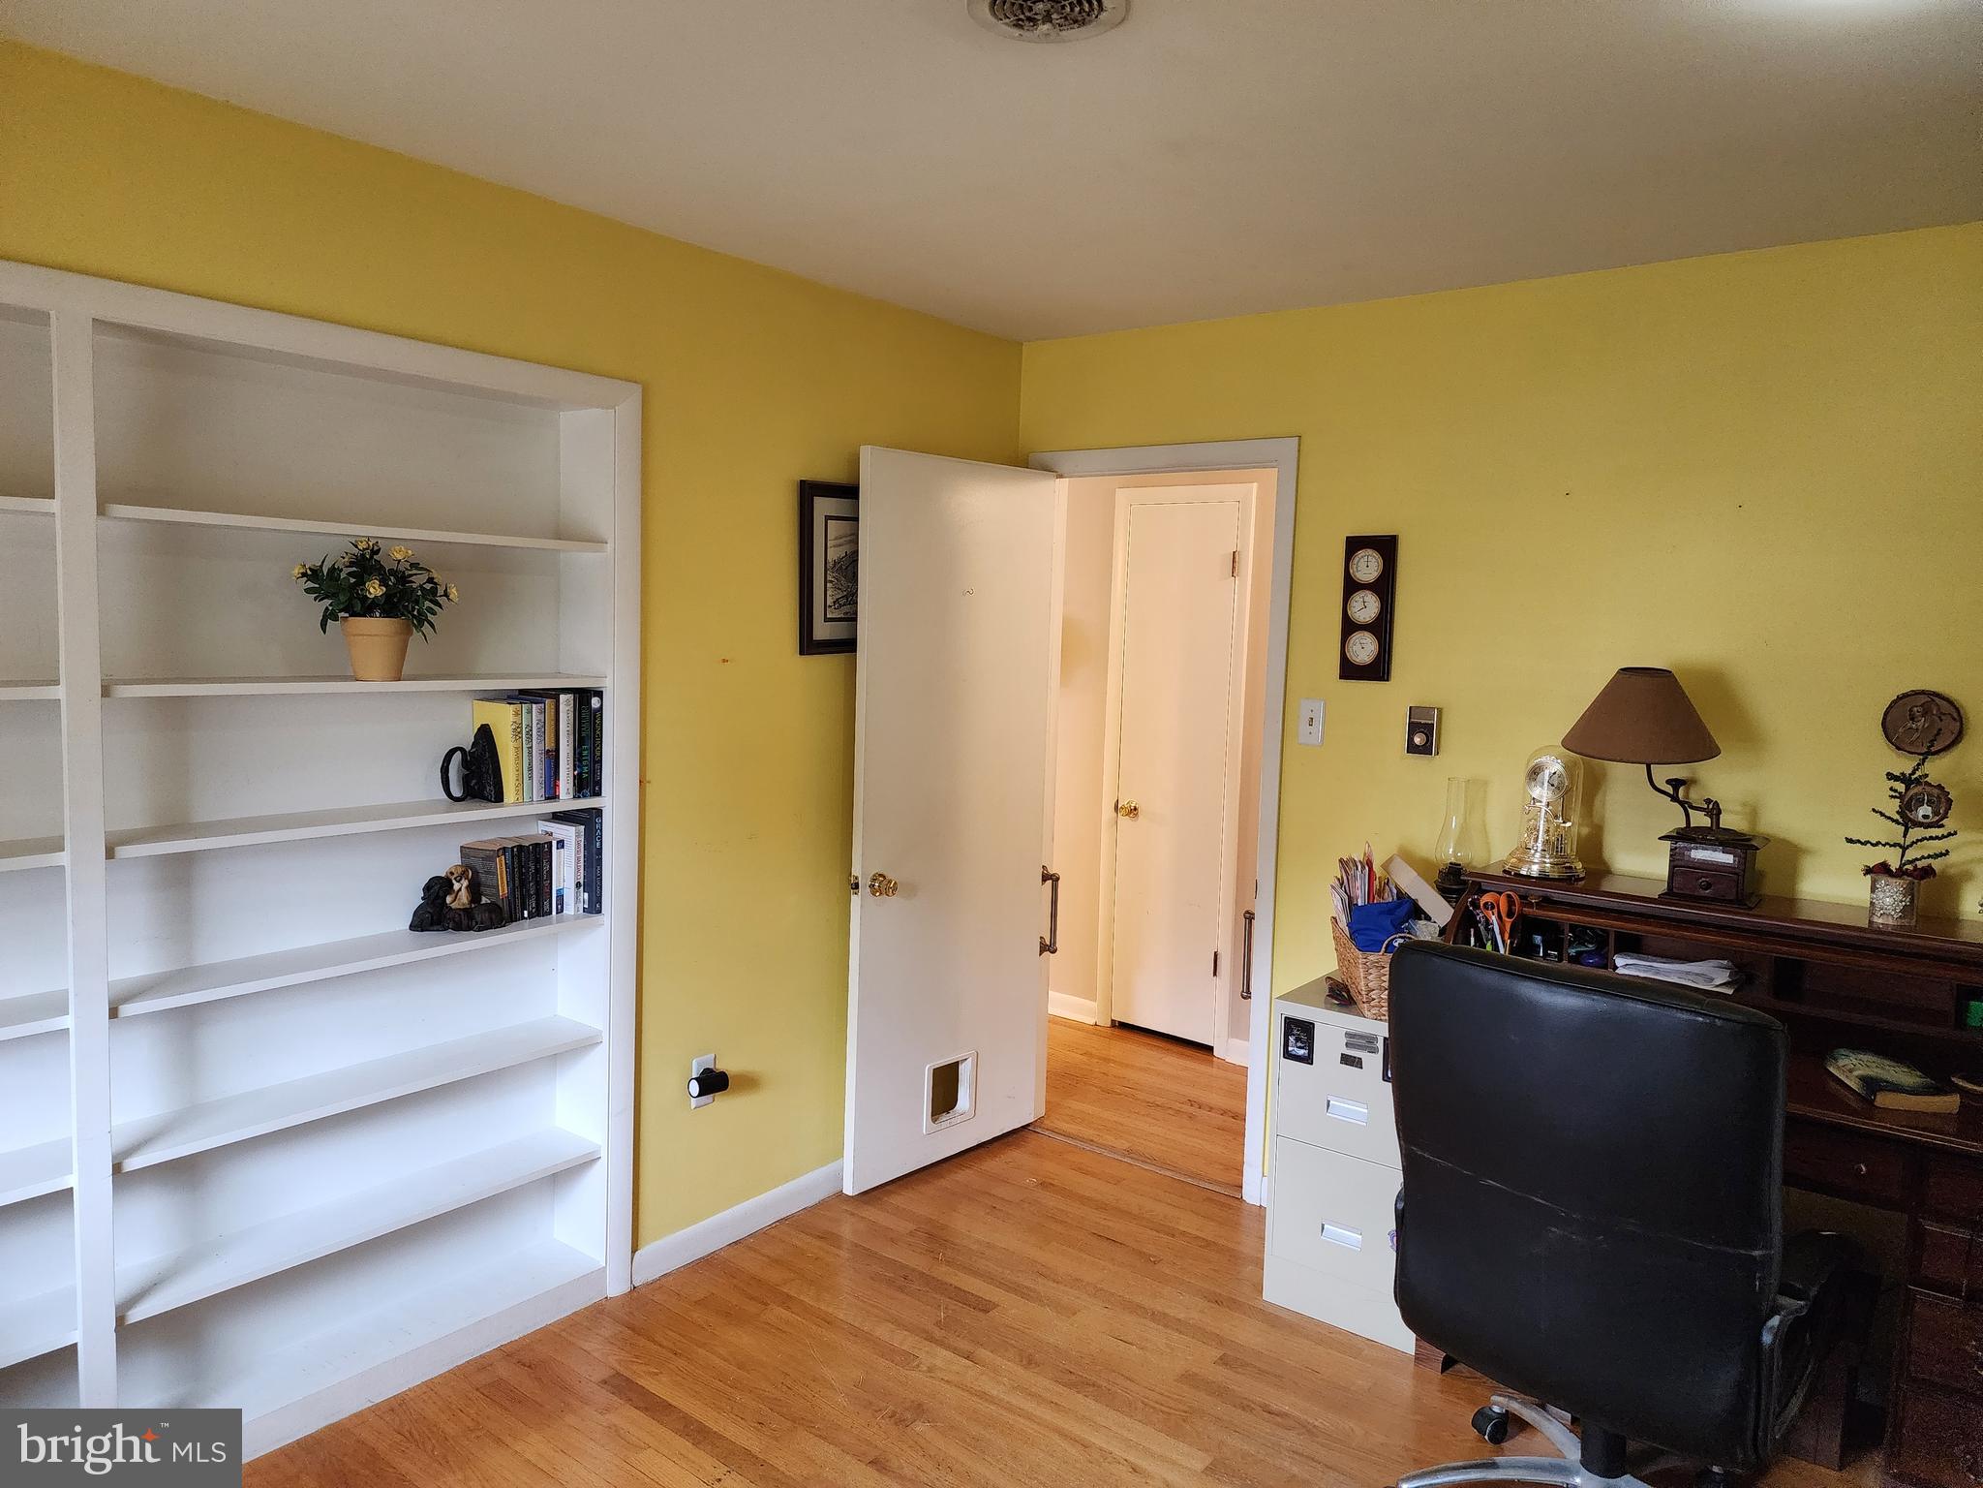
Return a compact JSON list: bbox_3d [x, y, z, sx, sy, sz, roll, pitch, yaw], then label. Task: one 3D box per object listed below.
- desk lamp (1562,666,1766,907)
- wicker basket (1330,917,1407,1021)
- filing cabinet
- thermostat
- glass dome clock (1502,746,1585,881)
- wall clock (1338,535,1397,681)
[{"bbox_3d":[1.424,0.081,2.802,0.400,0.479,0.310,6,7,38],"label":"desk lamp"},{"bbox_3d":[0.955,0.515,3.138,0.220,0.180,0.360,2,5,3],"label":"wicker basket"},{"bbox_3d":[0.952,0.971,3.199,0.377,0.736,0.456,6,7,38],"label":"filing cabinet"},{"bbox_3d":[1.088,-0.030,3.314,0.074,0.121,0.036,6,7,38],"label":"thermostat"},{"bbox_3d":[1.271,0.149,3.005,0.178,0.294,0.178,6,7,38],"label":"glass dome clock"},{"bbox_3d":[0.968,-0.348,3.392,0.132,0.369,0.032,6,7,38],"label":"wall clock"}]

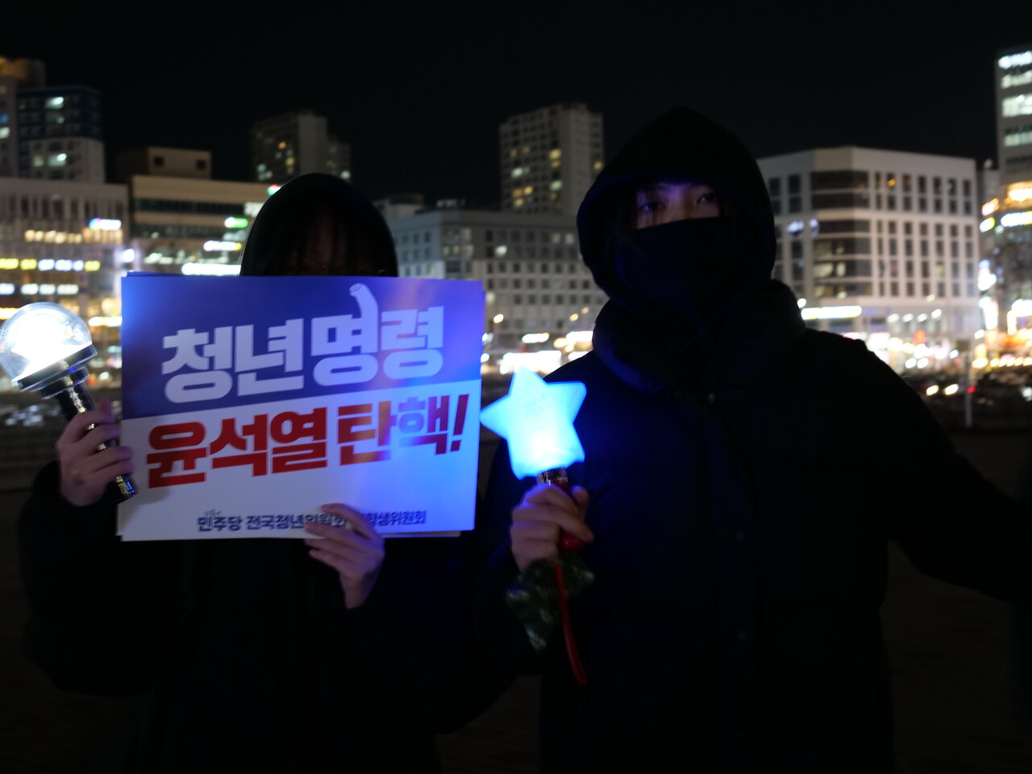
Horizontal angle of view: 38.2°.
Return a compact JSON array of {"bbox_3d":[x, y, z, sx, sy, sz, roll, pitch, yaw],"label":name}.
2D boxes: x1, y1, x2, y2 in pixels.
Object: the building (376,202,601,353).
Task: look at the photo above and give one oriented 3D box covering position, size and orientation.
[{"bbox_3d":[-1.116,-20.475,345.034,52.000,38.459,30.000,-3,1,-38],"label":"building"}]

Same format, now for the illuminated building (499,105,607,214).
[{"bbox_3d":[11.124,-38.911,414.178,15.500,72.847,28.000,-3,1,-38],"label":"illuminated building"}]

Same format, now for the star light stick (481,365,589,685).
[{"bbox_3d":[0.044,0.138,1.500,0.110,0.321,0.055,-12,0,6],"label":"star light stick"}]

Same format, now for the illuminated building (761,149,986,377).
[{"bbox_3d":[58.486,-21.406,270.061,39.130,37.373,32.000,-3,1,-38],"label":"illuminated building"}]

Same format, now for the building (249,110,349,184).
[{"bbox_3d":[-65.631,-41.082,462.945,18.500,82.027,30.000,-3,1,-38],"label":"building"}]

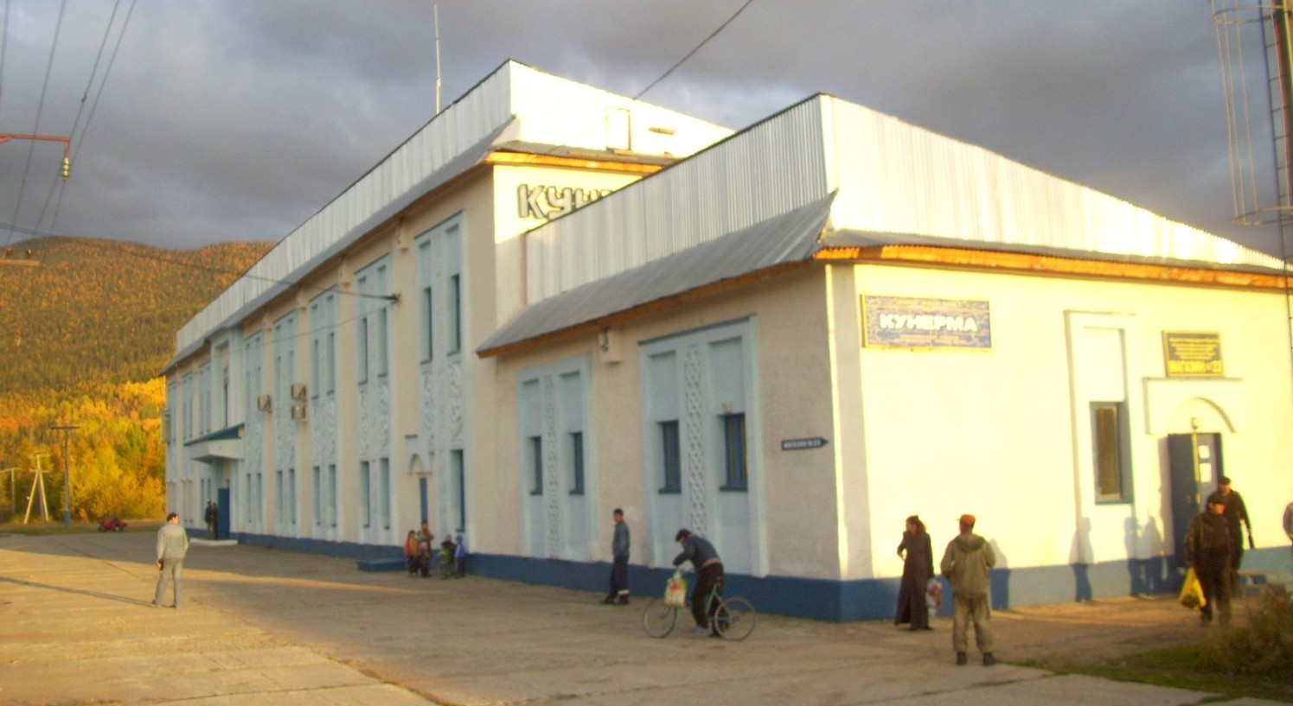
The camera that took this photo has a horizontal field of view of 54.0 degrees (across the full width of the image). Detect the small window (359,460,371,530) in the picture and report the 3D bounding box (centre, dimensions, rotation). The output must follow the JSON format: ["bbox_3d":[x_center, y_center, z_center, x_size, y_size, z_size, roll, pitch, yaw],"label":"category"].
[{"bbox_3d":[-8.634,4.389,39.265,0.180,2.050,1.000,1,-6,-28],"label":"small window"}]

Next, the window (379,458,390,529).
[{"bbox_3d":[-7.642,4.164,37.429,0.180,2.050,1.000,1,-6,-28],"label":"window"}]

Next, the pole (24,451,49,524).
[{"bbox_3d":[-60.969,13.534,127.000,2.500,7.200,1.400,0,-6,-26],"label":"pole"}]

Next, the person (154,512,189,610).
[{"bbox_3d":[-8.674,3.792,23.200,0.640,1.770,0.420,-1,-6,-10],"label":"person"}]

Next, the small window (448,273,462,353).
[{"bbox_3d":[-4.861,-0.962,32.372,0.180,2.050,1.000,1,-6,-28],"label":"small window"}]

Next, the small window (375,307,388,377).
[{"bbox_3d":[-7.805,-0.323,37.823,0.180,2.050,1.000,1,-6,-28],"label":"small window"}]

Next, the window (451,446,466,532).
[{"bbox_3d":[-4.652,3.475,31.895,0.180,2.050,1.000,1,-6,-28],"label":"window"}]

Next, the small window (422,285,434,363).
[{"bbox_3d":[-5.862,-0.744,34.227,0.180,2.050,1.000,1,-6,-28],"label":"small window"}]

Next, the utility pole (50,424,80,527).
[{"bbox_3d":[-50.358,10.629,110.000,2.500,8.900,0.450,0,-6,-25],"label":"utility pole"}]

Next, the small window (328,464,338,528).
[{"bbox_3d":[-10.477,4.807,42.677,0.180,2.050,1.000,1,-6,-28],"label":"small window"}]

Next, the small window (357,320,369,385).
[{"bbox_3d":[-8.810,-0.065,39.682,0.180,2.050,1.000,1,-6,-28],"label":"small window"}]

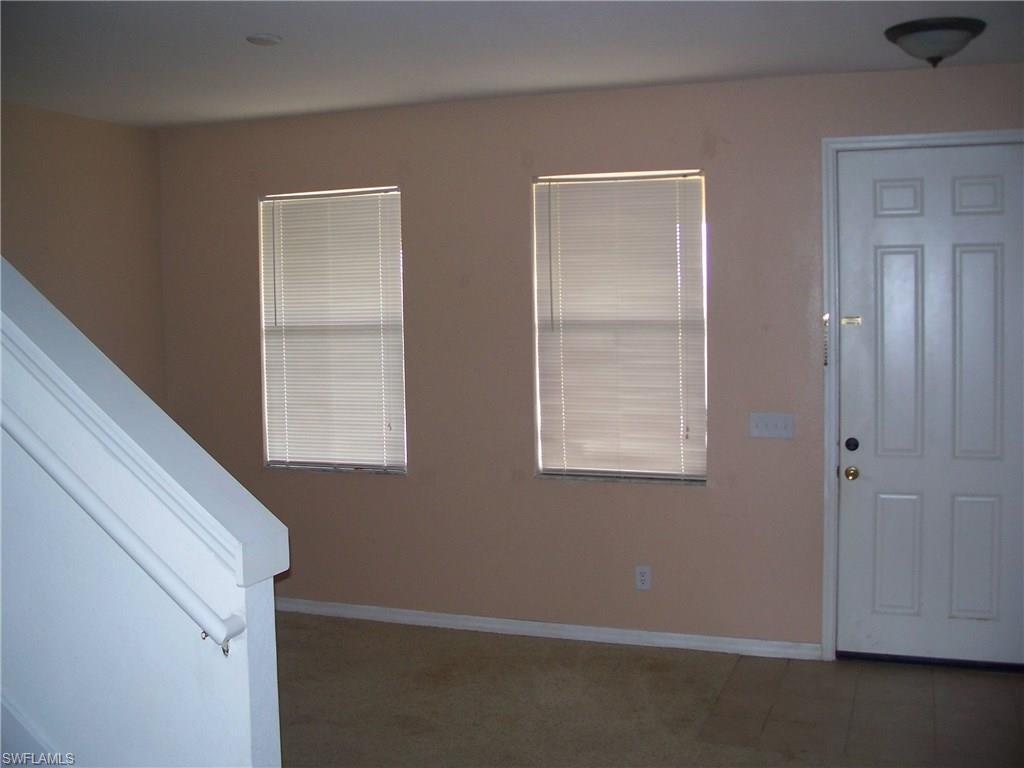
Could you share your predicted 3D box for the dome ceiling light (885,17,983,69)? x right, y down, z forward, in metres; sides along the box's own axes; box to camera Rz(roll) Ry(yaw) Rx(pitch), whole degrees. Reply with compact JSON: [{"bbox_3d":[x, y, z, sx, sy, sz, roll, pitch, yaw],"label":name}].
[{"bbox_3d":[1.639,-1.312,4.239,0.366,0.172,0.366,1,4,19],"label":"dome ceiling light"}]

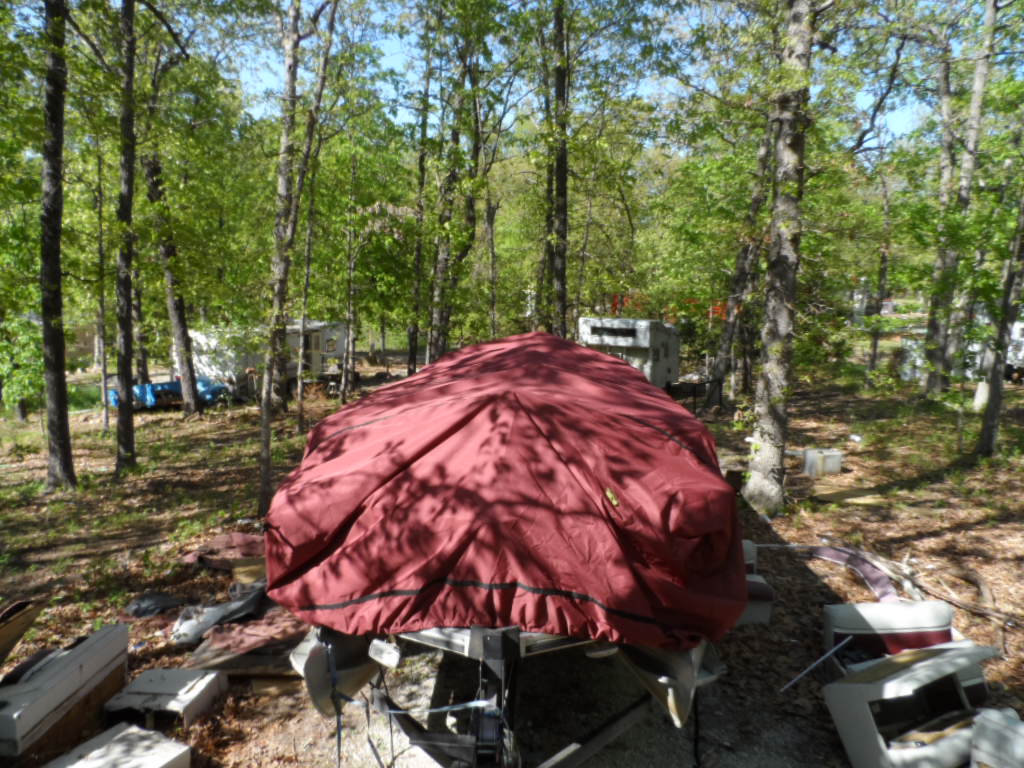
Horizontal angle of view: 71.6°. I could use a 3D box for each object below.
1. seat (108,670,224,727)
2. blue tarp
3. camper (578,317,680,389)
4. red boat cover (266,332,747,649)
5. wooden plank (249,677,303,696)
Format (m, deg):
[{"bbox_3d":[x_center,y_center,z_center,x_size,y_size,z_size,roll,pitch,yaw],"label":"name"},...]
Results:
[{"bbox_3d":[-2.490,2.267,5.140,0.560,0.160,0.580,0,4,0],"label":"seat"},{"bbox_3d":[-12.400,0.302,25.500,3.900,1.100,1.800,0,4,0],"label":"blue tarp"},{"bbox_3d":[4.000,-1.026,23.700,2.250,2.300,3.200,2,4,27],"label":"camper"},{"bbox_3d":[0.150,0.314,6.400,2.500,1.500,6.000,0,4,4],"label":"red boat cover"},{"bbox_3d":[-1.770,2.270,5.380,0.420,0.100,0.140,0,4,0],"label":"wooden plank"}]

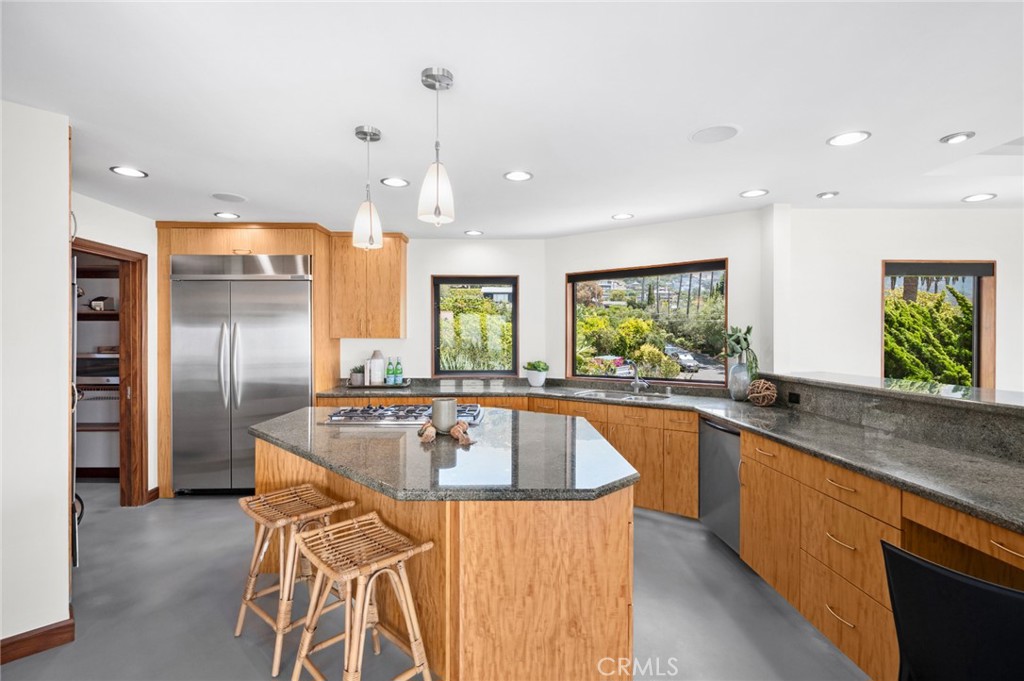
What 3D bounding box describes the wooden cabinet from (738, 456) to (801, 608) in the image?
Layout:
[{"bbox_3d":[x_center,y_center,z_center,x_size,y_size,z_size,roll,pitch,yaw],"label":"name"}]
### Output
[{"bbox_3d":[1.616,0.962,2.380,0.583,0.602,0.516,0,1,-2],"label":"wooden cabinet"}]

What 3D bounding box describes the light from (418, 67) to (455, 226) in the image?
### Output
[{"bbox_3d":[-0.288,-0.730,1.755,0.144,0.573,0.144,0,1,0],"label":"light"}]

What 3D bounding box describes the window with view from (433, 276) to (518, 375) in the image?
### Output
[{"bbox_3d":[-0.377,-0.146,4.737,0.897,1.046,0.121,0,1,-2],"label":"window with view"}]

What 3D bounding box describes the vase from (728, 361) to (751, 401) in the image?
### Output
[{"bbox_3d":[1.779,0.315,3.540,0.175,0.315,0.175,0,0,-1],"label":"vase"}]

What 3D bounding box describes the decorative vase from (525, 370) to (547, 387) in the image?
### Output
[{"bbox_3d":[0.250,0.386,4.570,0.195,0.160,0.195,0,0,-1],"label":"decorative vase"}]

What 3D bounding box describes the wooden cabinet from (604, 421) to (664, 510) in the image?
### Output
[{"bbox_3d":[1.085,0.946,3.703,0.432,0.602,0.583,0,1,31],"label":"wooden cabinet"}]

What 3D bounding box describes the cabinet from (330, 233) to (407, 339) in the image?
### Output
[{"bbox_3d":[-1.395,-0.528,4.500,0.690,1.010,0.290,0,0,-1],"label":"cabinet"}]

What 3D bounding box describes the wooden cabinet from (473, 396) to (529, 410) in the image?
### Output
[{"bbox_3d":[-0.075,0.940,4.360,0.460,0.875,0.620,0,0,-1],"label":"wooden cabinet"}]

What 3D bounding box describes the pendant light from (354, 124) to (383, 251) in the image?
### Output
[{"bbox_3d":[-0.709,-0.738,2.230,0.150,0.585,0.150,0,0,-1],"label":"pendant light"}]

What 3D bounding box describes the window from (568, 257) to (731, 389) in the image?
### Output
[{"bbox_3d":[1.185,-0.143,4.177,1.480,1.050,0.120,0,0,35],"label":"window"}]

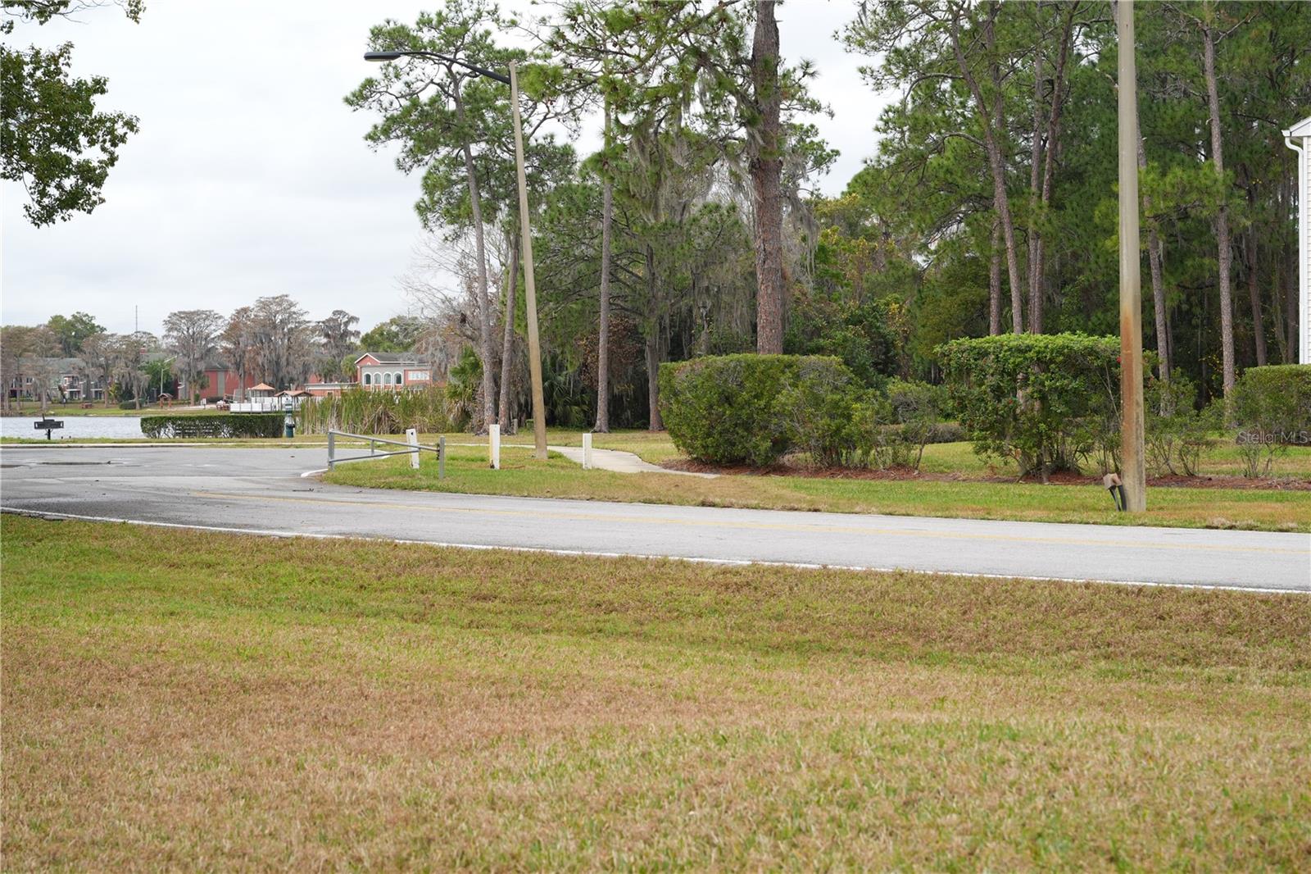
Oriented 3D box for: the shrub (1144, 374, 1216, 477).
[{"bbox_3d":[9.663,-0.236,47.000,1.400,1.900,1.300,0,1,24],"label":"shrub"}]

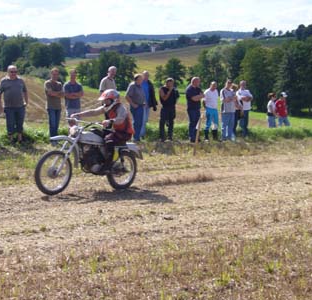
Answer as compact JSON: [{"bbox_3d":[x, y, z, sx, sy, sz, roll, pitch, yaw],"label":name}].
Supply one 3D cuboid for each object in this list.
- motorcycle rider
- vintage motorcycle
[{"bbox_3d":[-0.765,-0.305,11.734,0.780,1.340,1.060,8,6,43],"label":"motorcycle rider"},{"bbox_3d":[-0.995,0.112,11.547,0.820,1.150,2.220,8,6,43],"label":"vintage motorcycle"}]

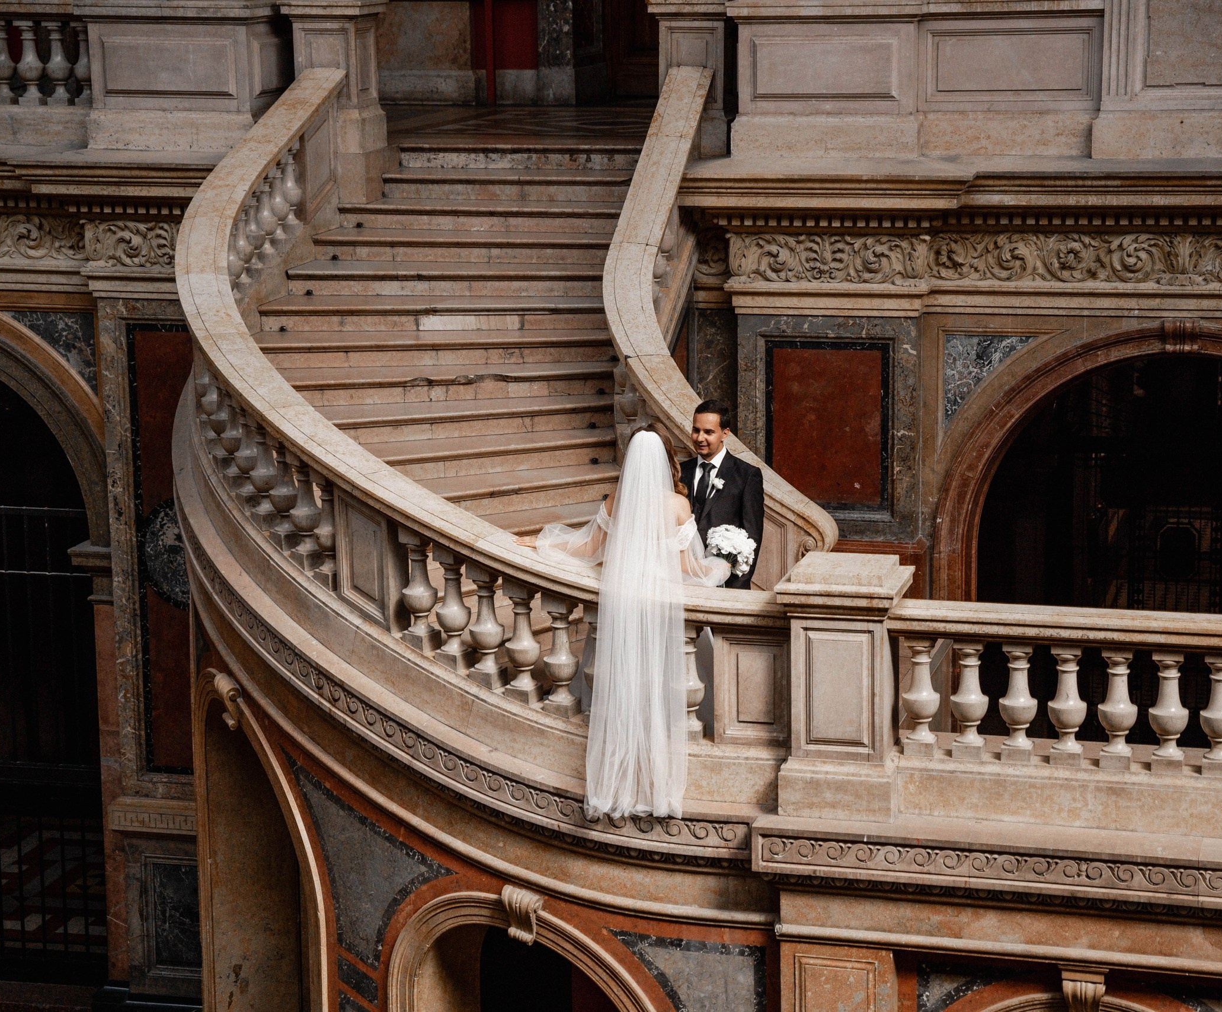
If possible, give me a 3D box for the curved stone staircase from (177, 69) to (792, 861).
[{"bbox_3d":[-0.700,-0.589,15.365,4.450,2.980,5.650,2,12,15],"label":"curved stone staircase"}]

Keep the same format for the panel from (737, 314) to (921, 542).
[{"bbox_3d":[1.321,-0.473,17.789,1.115,1.370,0.120,2,12,15],"label":"panel"}]

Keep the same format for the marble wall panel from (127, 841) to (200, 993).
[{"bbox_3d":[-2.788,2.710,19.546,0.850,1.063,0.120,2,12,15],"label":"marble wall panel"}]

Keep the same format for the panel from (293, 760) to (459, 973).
[{"bbox_3d":[-1.129,1.679,13.792,0.140,0.820,1.100,-11,15,-41],"label":"panel"}]

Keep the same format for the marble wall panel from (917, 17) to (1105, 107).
[{"bbox_3d":[2.353,-2.598,17.335,1.017,0.509,0.120,2,12,15],"label":"marble wall panel"}]

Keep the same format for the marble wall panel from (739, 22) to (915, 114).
[{"bbox_3d":[1.289,-2.598,17.495,1.041,0.529,0.120,2,12,15],"label":"marble wall panel"}]

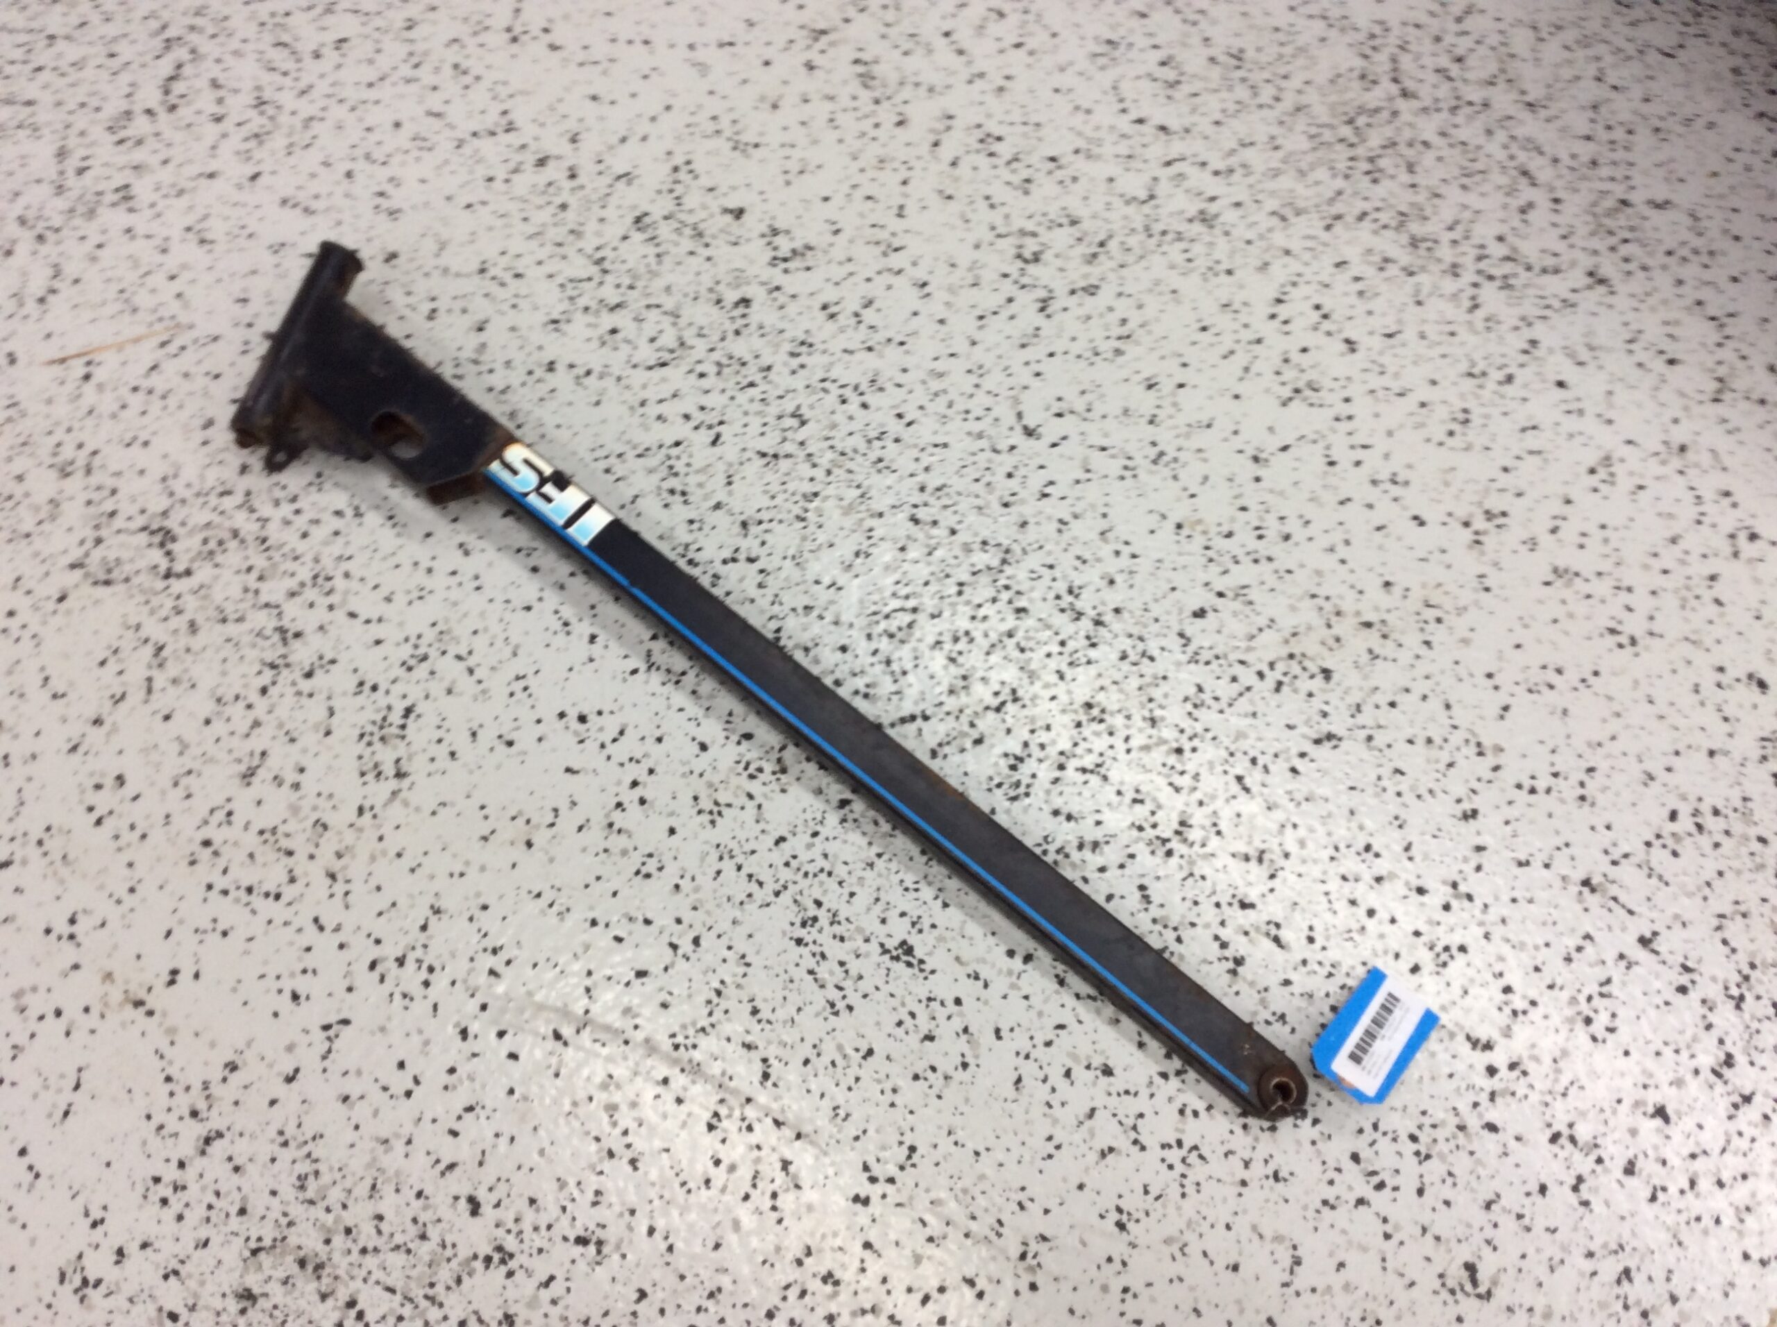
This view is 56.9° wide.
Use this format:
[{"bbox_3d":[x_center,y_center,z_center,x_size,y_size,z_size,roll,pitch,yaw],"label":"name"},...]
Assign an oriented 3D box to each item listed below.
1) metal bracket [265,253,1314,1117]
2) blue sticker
[{"bbox_3d":[-0.086,0.011,0.867,0.715,0.055,0.127,37,73,11],"label":"metal bracket"},{"bbox_3d":[0.249,0.192,0.840,0.044,0.002,0.063,35,73,10],"label":"blue sticker"}]

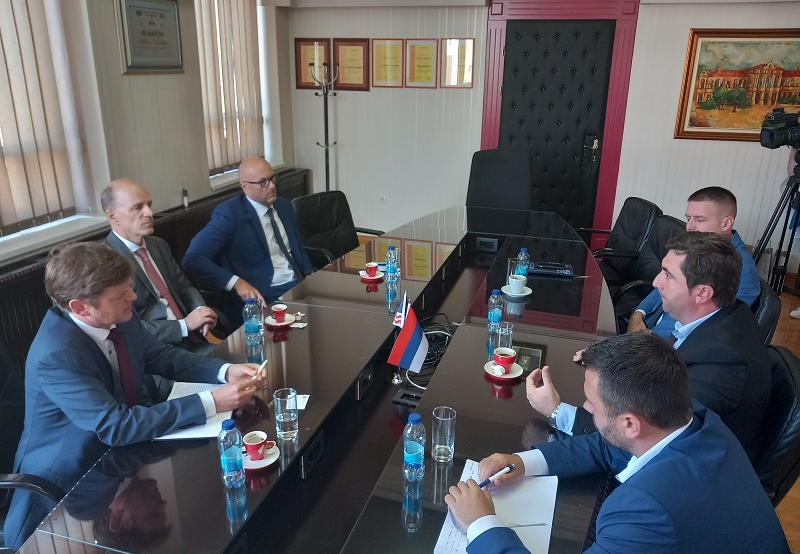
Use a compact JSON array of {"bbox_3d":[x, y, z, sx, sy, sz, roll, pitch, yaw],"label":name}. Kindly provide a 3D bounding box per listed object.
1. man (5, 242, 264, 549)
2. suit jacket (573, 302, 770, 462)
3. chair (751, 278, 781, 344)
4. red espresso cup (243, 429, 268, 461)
[{"bbox_3d":[-0.809,0.525,1.699,0.820,1.210,0.580,-2,19,-9],"label":"man"},{"bbox_3d":[0.817,0.367,1.848,0.550,0.650,0.560,6,19,15],"label":"suit jacket"},{"bbox_3d":[1.253,0.420,2.566,0.620,0.900,0.600,5,19,11],"label":"chair"},{"bbox_3d":[-0.341,0.415,1.523,0.077,0.053,0.058,-2,19,-8],"label":"red espresso cup"}]

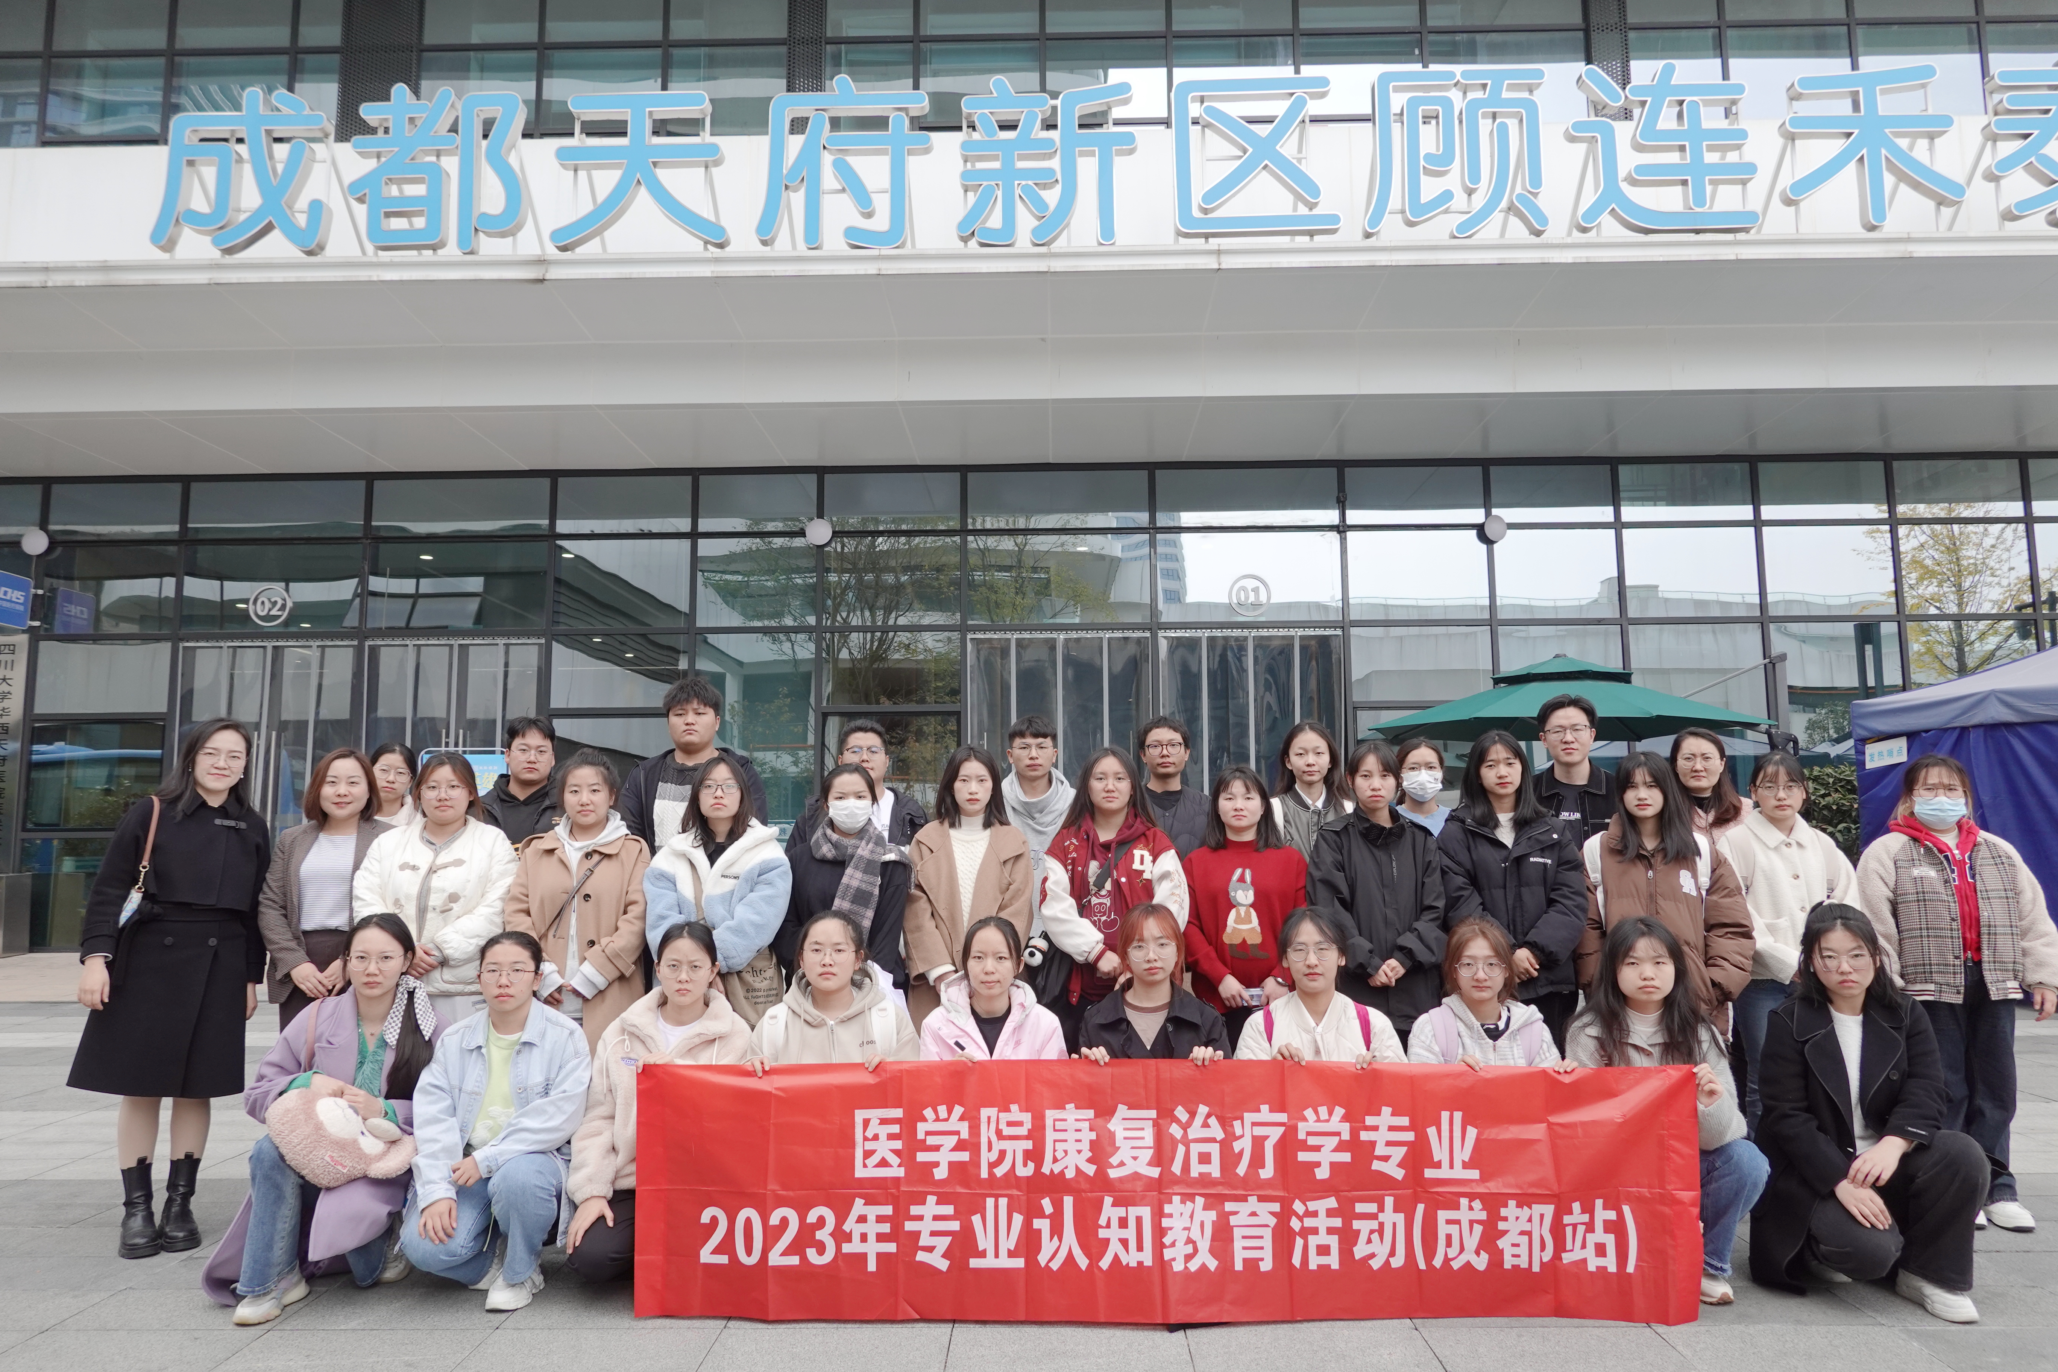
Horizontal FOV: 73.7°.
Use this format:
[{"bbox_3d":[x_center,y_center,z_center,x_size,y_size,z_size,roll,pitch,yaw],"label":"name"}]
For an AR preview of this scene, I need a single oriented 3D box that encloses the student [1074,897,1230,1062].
[{"bbox_3d":[0.359,1.164,3.921,0.480,1.089,0.600,0,-6,0],"label":"student"}]

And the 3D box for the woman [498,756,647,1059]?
[{"bbox_3d":[-1.569,1.014,4.742,0.520,1.585,0.350,1,-6,-10],"label":"woman"}]

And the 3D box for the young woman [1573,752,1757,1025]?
[{"bbox_3d":[2.262,0.996,4.792,0.620,1.538,0.400,-3,-7,24],"label":"young woman"}]

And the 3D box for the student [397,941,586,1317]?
[{"bbox_3d":[-1.565,1.228,4.046,0.540,1.016,0.600,1,-6,-9],"label":"student"}]

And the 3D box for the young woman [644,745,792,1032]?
[{"bbox_3d":[-1.119,1.022,4.892,0.550,1.568,0.360,0,-6,-5],"label":"young woman"}]

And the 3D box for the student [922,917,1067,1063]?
[{"bbox_3d":[-0.101,1.223,4.152,0.520,1.038,0.660,-1,-6,1],"label":"student"}]

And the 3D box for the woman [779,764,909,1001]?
[{"bbox_3d":[-0.662,1.045,4.913,0.480,1.518,0.340,0,-6,-7],"label":"woman"}]

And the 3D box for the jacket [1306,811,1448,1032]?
[{"bbox_3d":[1.223,0.810,4.821,0.490,0.757,0.310,0,-6,-1],"label":"jacket"}]

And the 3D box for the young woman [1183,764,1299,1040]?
[{"bbox_3d":[0.807,1.055,5.084,0.480,1.518,0.330,-1,-6,6],"label":"young woman"}]

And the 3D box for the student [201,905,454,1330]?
[{"bbox_3d":[-2.016,1.209,3.997,0.660,1.076,0.700,0,-6,-7],"label":"student"}]

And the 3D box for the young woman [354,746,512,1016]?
[{"bbox_3d":[-2.041,1.014,4.682,0.550,1.579,0.370,1,-6,-10],"label":"young woman"}]

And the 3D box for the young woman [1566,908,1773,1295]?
[{"bbox_3d":[1.854,1.196,4.027,0.580,1.026,0.600,-1,-6,9],"label":"young woman"}]

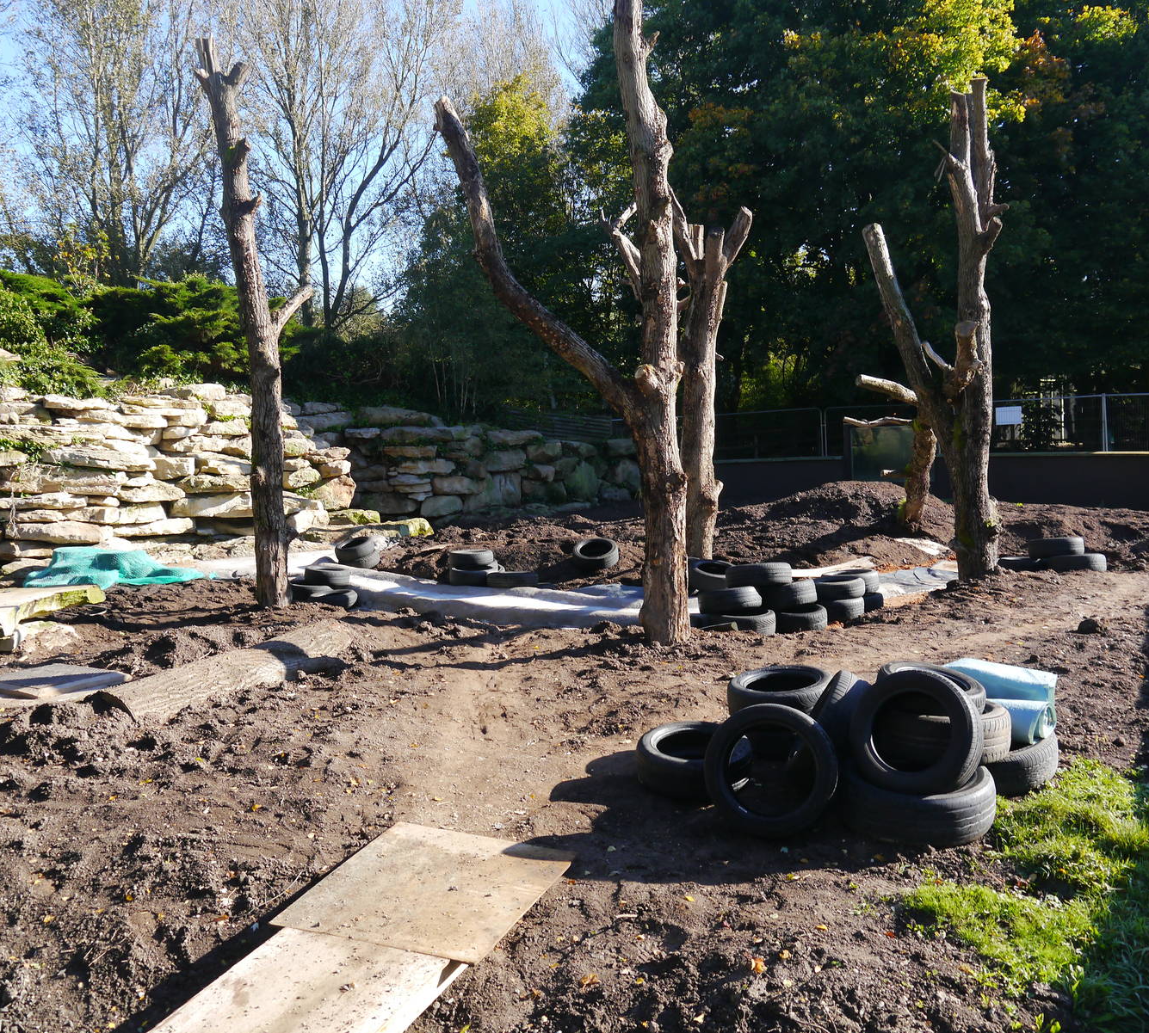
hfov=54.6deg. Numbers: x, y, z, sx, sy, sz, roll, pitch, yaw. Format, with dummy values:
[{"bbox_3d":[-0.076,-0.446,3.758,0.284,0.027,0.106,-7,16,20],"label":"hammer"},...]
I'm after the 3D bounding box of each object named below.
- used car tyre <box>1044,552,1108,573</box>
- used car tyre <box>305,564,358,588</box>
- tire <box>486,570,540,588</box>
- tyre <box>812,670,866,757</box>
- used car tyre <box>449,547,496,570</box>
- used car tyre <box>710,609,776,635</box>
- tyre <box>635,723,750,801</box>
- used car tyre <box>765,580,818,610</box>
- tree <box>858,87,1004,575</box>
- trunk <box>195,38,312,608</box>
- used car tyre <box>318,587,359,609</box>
[{"bbox_3d":[5.263,0.497,11.700,0.645,0.175,0.645,-3,0,0],"label":"used car tyre"},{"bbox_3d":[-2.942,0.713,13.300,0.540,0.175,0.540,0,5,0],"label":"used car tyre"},{"bbox_3d":[-0.748,0.768,13.600,0.635,0.185,0.635,-1,5,0],"label":"tire"},{"bbox_3d":[1.313,1.103,5.750,0.200,0.620,0.620,31,0,12],"label":"tyre"},{"bbox_3d":[-1.385,0.564,15.100,0.630,0.200,0.630,-2,6,0],"label":"used car tyre"},{"bbox_3d":[1.621,0.992,10.700,0.630,0.200,0.630,0,5,0],"label":"used car tyre"},{"bbox_3d":[0.626,1.282,5.820,0.610,0.200,0.610,0,12,0],"label":"tyre"},{"bbox_3d":[2.059,0.767,10.800,0.595,0.200,0.595,-7,0,0],"label":"used car tyre"},{"bbox_3d":[3.825,-2.023,11.900,1.480,5.250,1.100,-1,5,0],"label":"tree"},{"bbox_3d":[-3.779,-2.242,13.092,1.403,6.630,1.000,0,4,0],"label":"trunk"},{"bbox_3d":[-3.186,1.094,14.800,0.630,0.200,0.630,-10,6,0],"label":"used car tyre"}]

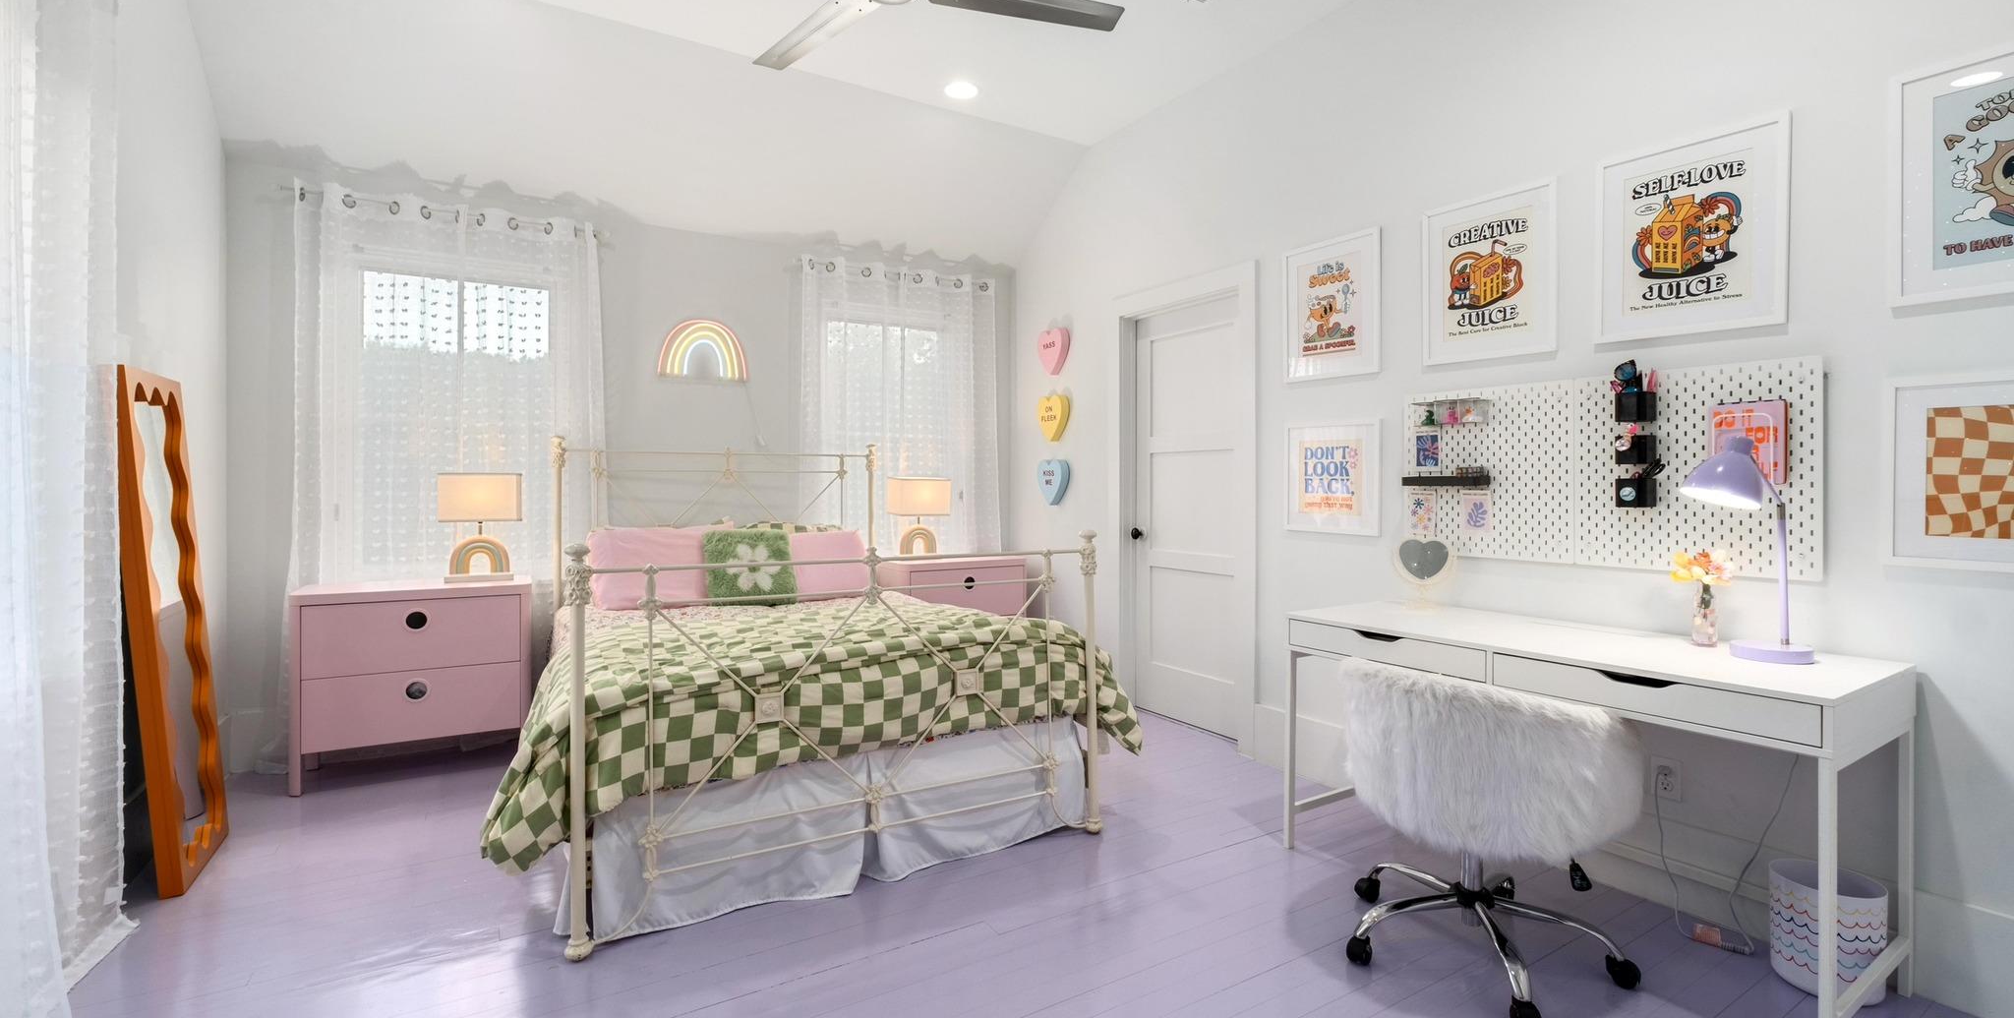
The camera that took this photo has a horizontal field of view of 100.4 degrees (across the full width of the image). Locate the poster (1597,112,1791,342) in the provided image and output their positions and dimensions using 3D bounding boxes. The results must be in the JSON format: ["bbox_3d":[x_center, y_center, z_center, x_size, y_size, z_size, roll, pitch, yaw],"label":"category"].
[{"bbox_3d":[1.880,-0.750,2.320,0.030,0.533,0.435,-1,1,-32],"label":"poster"}]

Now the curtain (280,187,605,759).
[{"bbox_3d":[-2.482,-0.148,3.820,1.204,2.471,0.100,-1,1,-30],"label":"curtain"}]

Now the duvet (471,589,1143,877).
[{"bbox_3d":[-0.735,0.636,3.120,2.020,0.500,1.420,-1,1,-30],"label":"duvet"}]

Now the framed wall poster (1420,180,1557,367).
[{"bbox_3d":[1.576,-0.754,2.749,0.025,0.528,0.427,-1,1,-32],"label":"framed wall poster"}]

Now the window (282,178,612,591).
[{"bbox_3d":[-2.436,-0.475,3.730,1.120,1.700,0.140,-1,1,-32],"label":"window"}]

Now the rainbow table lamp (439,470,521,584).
[{"bbox_3d":[-2.306,0.086,3.691,0.290,0.475,0.165,0,1,-25],"label":"rainbow table lamp"}]

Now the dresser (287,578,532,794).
[{"bbox_3d":[-2.480,0.713,3.559,0.800,0.760,0.400,-1,1,-32],"label":"dresser"}]

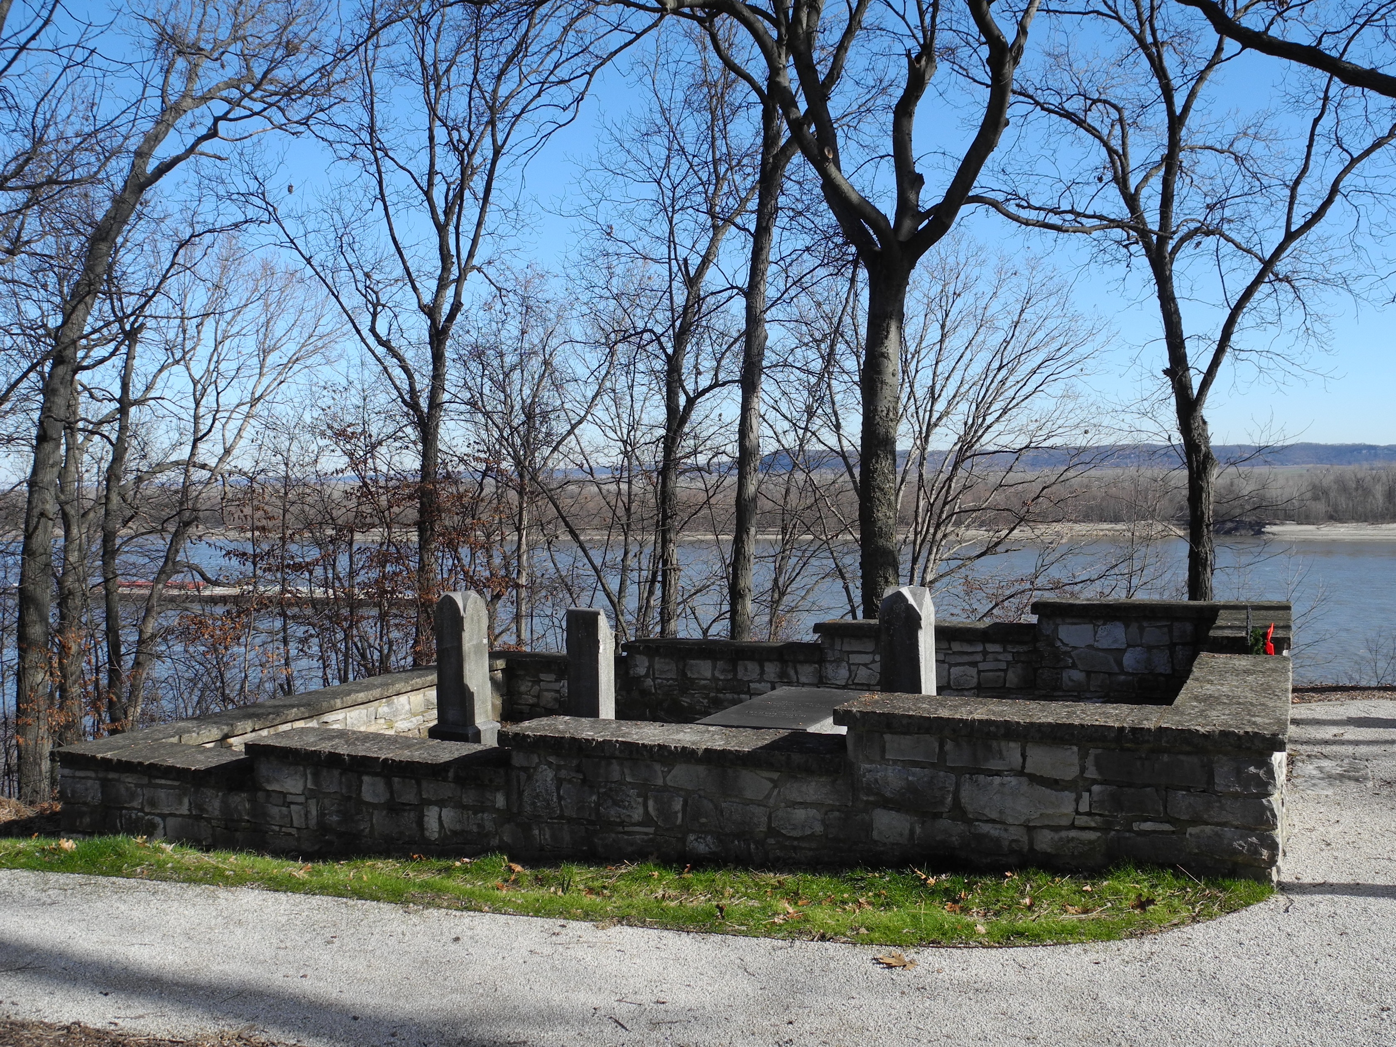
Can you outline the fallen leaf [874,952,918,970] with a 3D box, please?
[{"bbox_3d":[0.725,1.588,4.100,0.145,0.034,0.105,-1,2,6],"label":"fallen leaf"}]

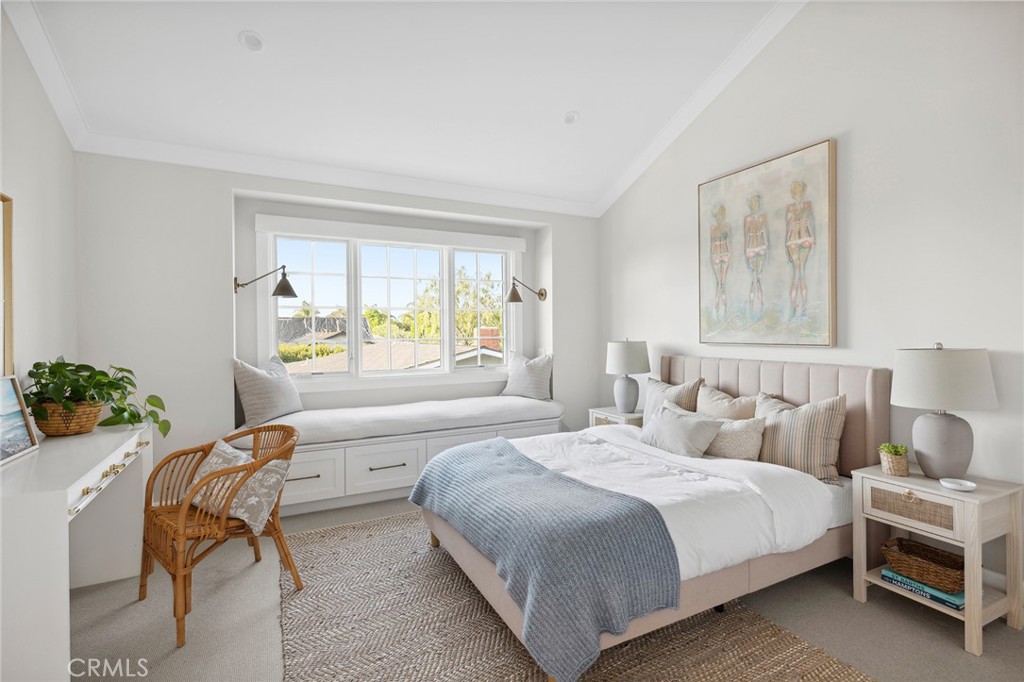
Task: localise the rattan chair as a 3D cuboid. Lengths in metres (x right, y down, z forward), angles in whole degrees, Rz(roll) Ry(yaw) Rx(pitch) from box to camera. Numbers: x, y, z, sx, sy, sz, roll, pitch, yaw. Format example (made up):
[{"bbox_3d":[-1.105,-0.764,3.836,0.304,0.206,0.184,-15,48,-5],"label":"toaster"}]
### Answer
[{"bbox_3d":[-1.455,0.888,2.320,0.603,0.822,0.603,0,1,40],"label":"rattan chair"}]

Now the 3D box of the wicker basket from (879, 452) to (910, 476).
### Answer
[{"bbox_3d":[1.845,0.587,2.194,0.110,0.109,0.110,-1,1,-27],"label":"wicker basket"}]

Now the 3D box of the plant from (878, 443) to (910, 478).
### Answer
[{"bbox_3d":[1.844,0.564,2.194,0.114,0.156,0.114,-1,1,-27],"label":"plant"}]

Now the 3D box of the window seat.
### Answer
[{"bbox_3d":[-0.842,0.928,3.956,2.769,0.676,0.517,-1,1,-27],"label":"window seat"}]

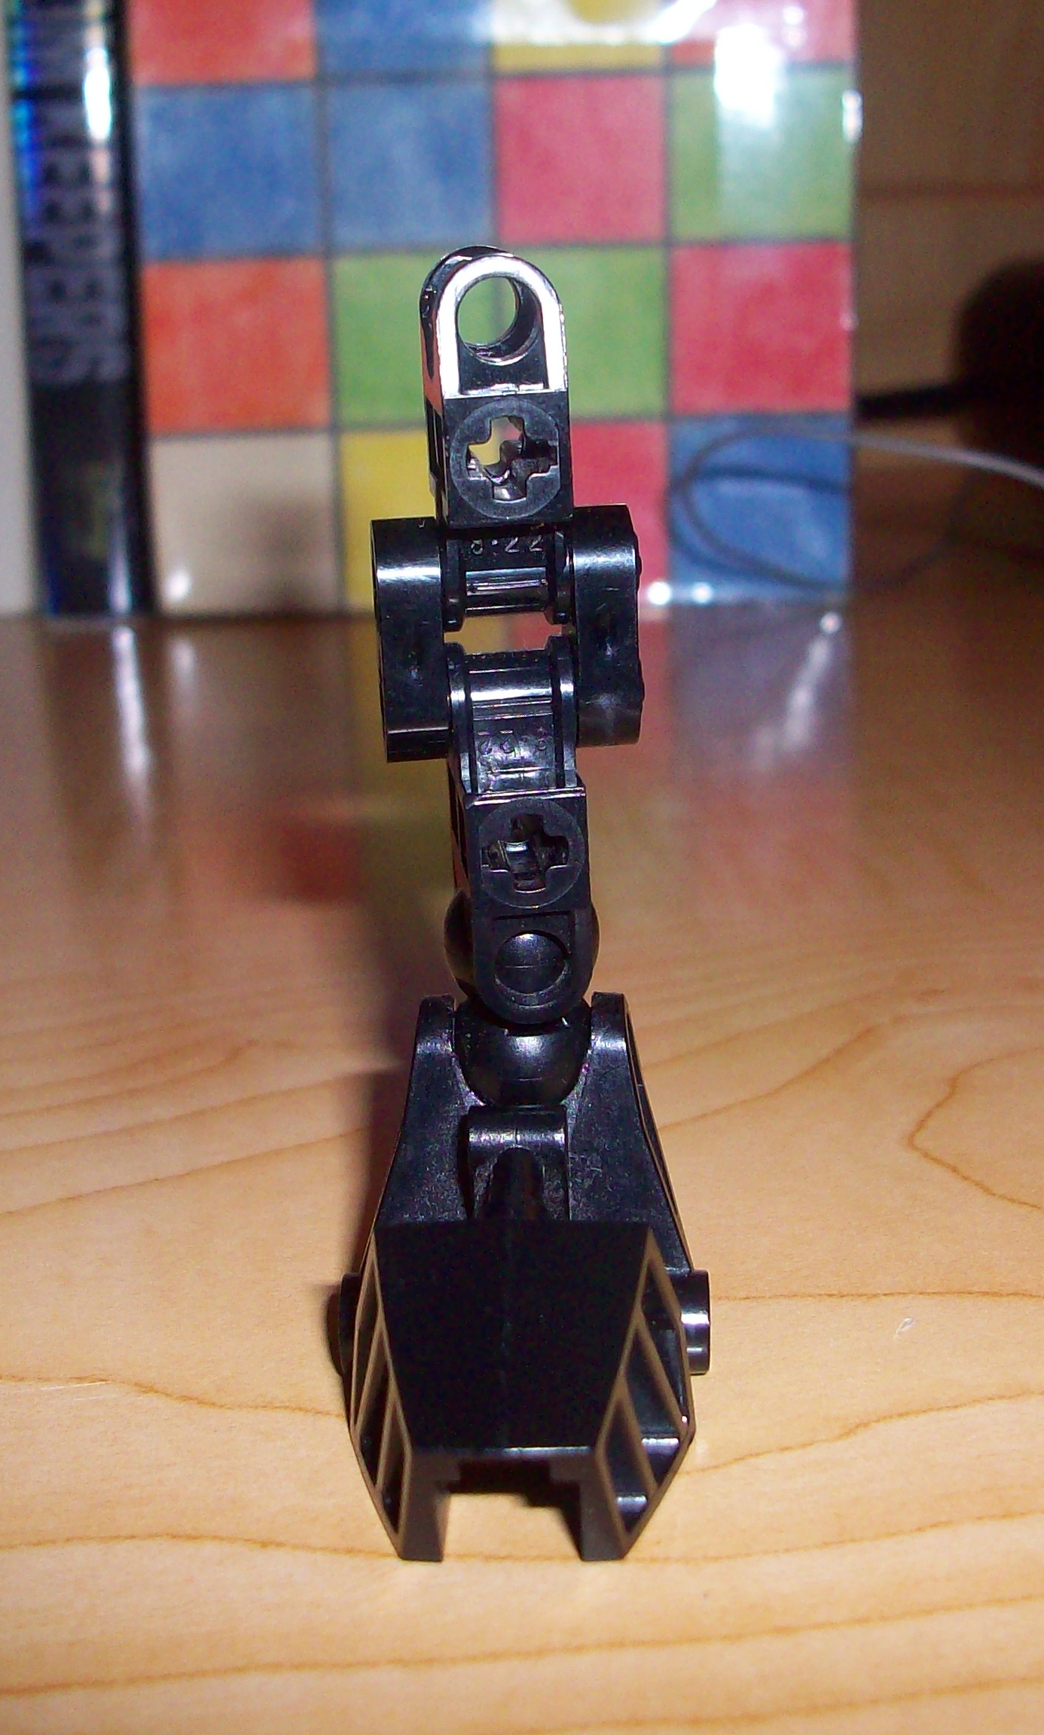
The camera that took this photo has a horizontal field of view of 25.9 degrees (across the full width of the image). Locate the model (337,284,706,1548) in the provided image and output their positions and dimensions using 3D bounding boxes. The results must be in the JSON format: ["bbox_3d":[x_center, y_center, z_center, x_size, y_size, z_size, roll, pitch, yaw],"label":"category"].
[{"bbox_3d":[0.000,-0.001,0.149,0.024,0.075,0.048,-1,15,4],"label":"model"}]

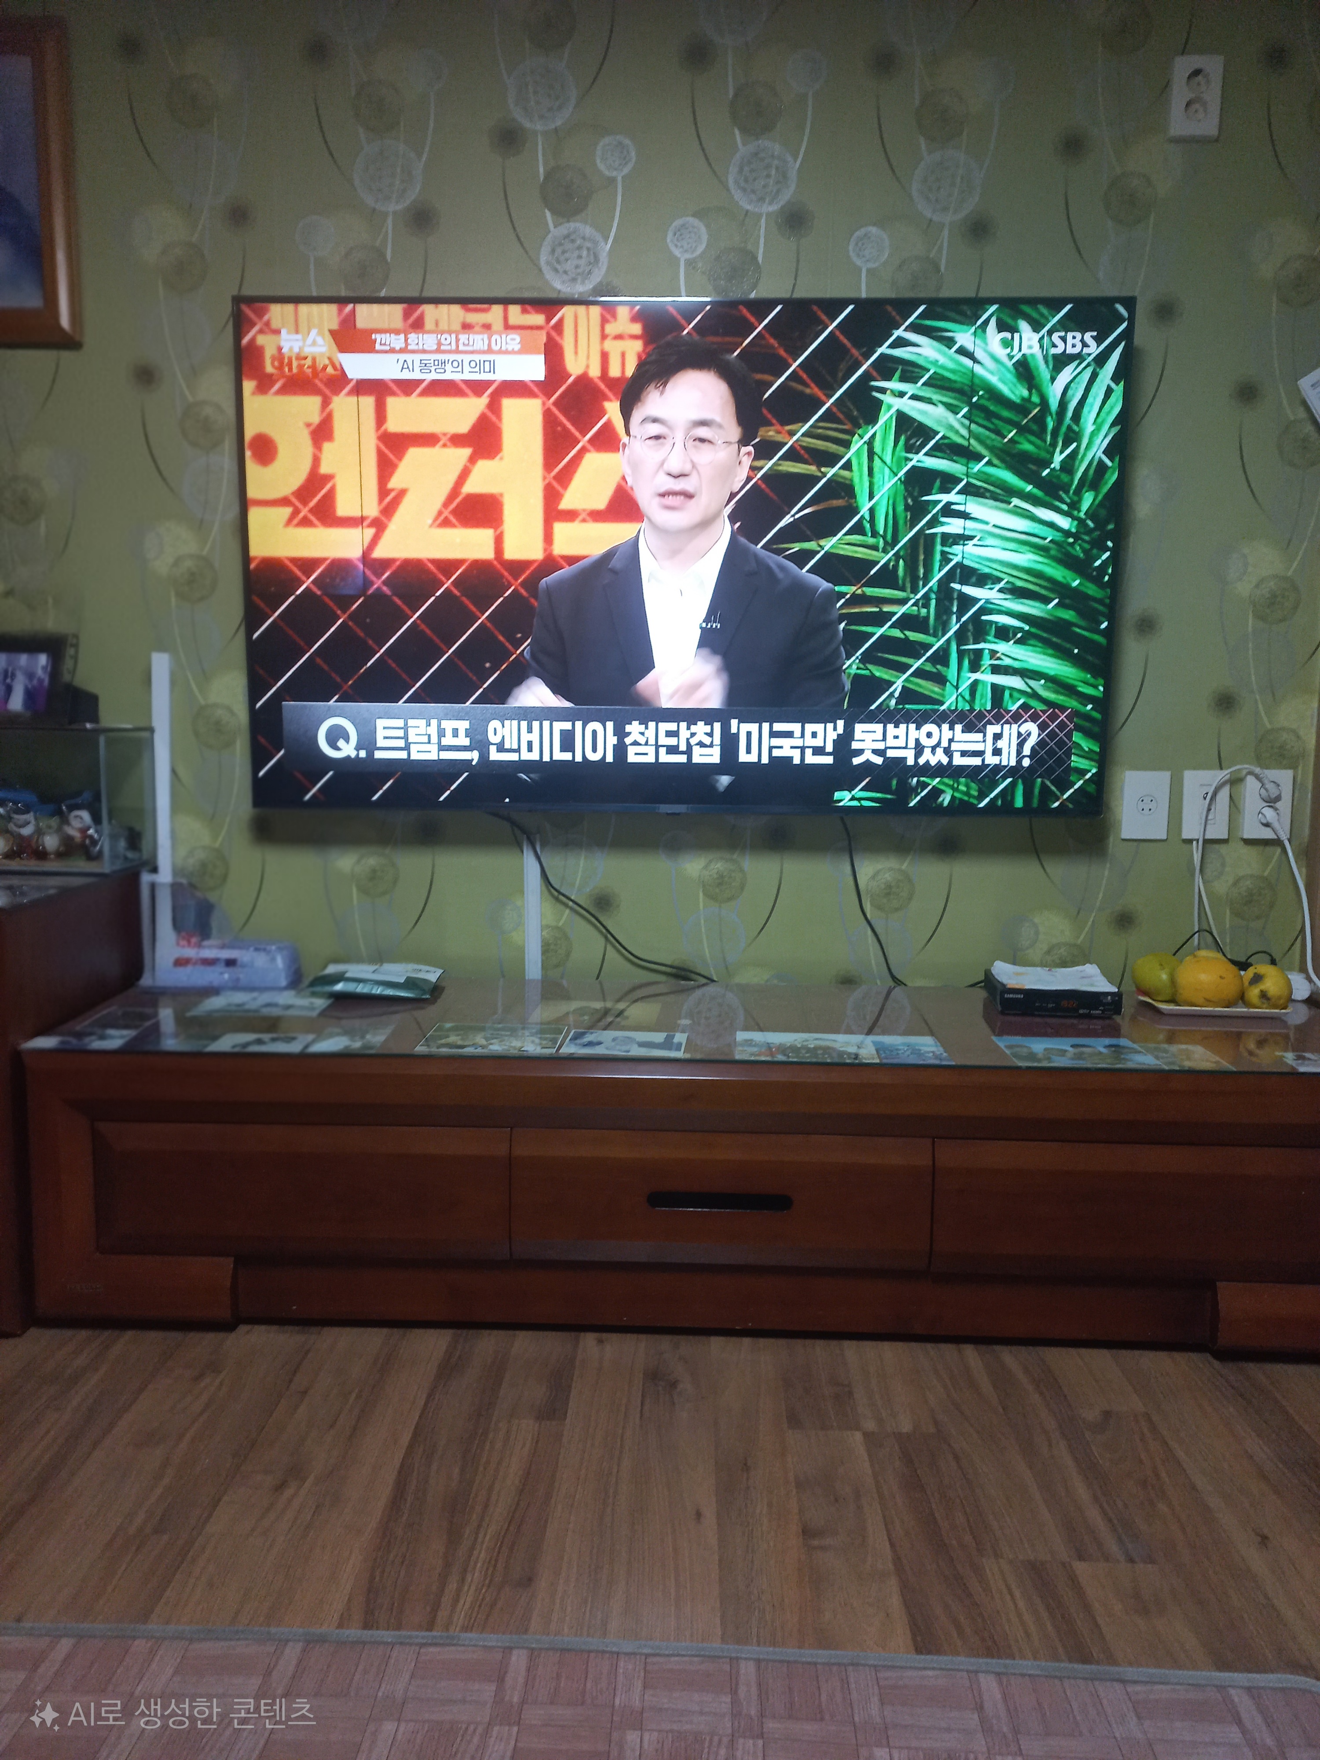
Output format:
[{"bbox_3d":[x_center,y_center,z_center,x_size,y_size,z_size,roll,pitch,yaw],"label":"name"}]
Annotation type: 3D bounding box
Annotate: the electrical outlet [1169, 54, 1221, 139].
[{"bbox_3d":[0.871,-1.271,2.067,0.077,0.119,0.014,1,9,1],"label":"electrical outlet"}]

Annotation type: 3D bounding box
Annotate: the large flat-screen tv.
[{"bbox_3d":[0.031,-0.530,2.134,1.449,0.830,0.065,1,9,1],"label":"large flat-screen tv"}]

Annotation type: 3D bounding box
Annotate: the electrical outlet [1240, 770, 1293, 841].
[{"bbox_3d":[1.049,-0.129,2.190,0.079,0.119,0.022,1,7,1],"label":"electrical outlet"}]

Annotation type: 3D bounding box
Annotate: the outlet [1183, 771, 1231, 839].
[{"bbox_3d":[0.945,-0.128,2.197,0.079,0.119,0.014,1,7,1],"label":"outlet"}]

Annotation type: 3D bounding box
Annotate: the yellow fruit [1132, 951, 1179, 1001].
[{"bbox_3d":[0.828,0.161,2.113,0.083,0.084,0.083,1,7,1],"label":"yellow fruit"}]

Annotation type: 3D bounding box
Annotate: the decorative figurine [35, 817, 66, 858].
[{"bbox_3d":[-1.045,-0.073,2.178,0.049,0.071,0.046,1,9,1],"label":"decorative figurine"}]

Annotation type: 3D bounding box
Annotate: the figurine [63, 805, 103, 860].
[{"bbox_3d":[-0.981,-0.081,2.158,0.060,0.090,0.050,0,7,-7],"label":"figurine"}]

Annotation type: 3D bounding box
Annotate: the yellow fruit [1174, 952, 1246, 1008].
[{"bbox_3d":[0.941,0.170,2.180,0.112,0.093,0.100,1,9,1],"label":"yellow fruit"}]

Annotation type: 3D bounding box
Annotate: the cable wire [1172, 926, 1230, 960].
[{"bbox_3d":[0.941,0.111,2.211,0.100,0.060,0.030,1,9,1],"label":"cable wire"}]

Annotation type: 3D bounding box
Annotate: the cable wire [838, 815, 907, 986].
[{"bbox_3d":[0.369,0.036,2.209,0.114,0.295,0.050,1,7,1],"label":"cable wire"}]

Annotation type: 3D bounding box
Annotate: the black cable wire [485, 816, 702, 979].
[{"bbox_3d":[-0.107,0.032,2.221,0.372,0.300,0.055,1,7,1],"label":"black cable wire"}]

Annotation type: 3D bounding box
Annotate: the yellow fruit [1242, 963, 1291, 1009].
[{"bbox_3d":[0.987,0.173,2.065,0.076,0.076,0.079,1,7,1],"label":"yellow fruit"}]

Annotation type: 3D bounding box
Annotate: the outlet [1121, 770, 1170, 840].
[{"bbox_3d":[0.856,-0.131,2.241,0.079,0.119,0.012,1,9,1],"label":"outlet"}]

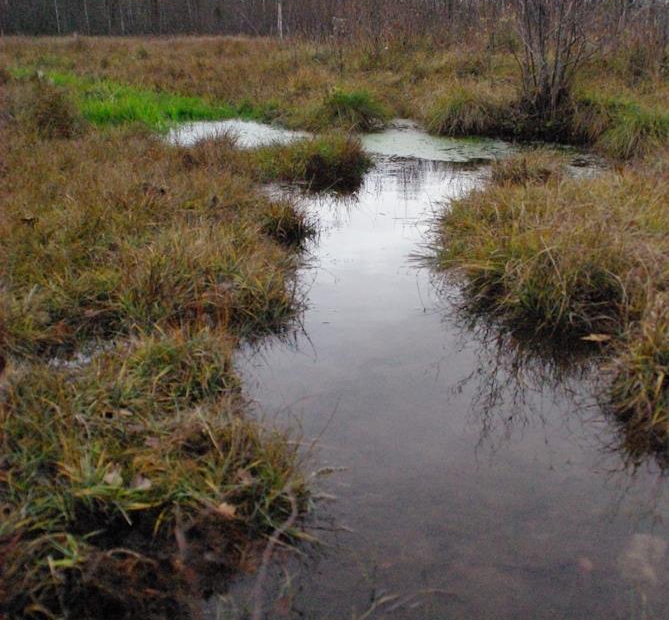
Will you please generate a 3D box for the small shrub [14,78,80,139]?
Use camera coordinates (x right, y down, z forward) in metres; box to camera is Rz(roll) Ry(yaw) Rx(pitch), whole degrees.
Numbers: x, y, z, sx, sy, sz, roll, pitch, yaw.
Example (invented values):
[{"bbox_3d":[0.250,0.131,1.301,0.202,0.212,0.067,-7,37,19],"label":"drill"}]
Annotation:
[{"bbox_3d":[-3.329,-2.350,8.737,0.680,0.600,0.650,0,21,0],"label":"small shrub"}]

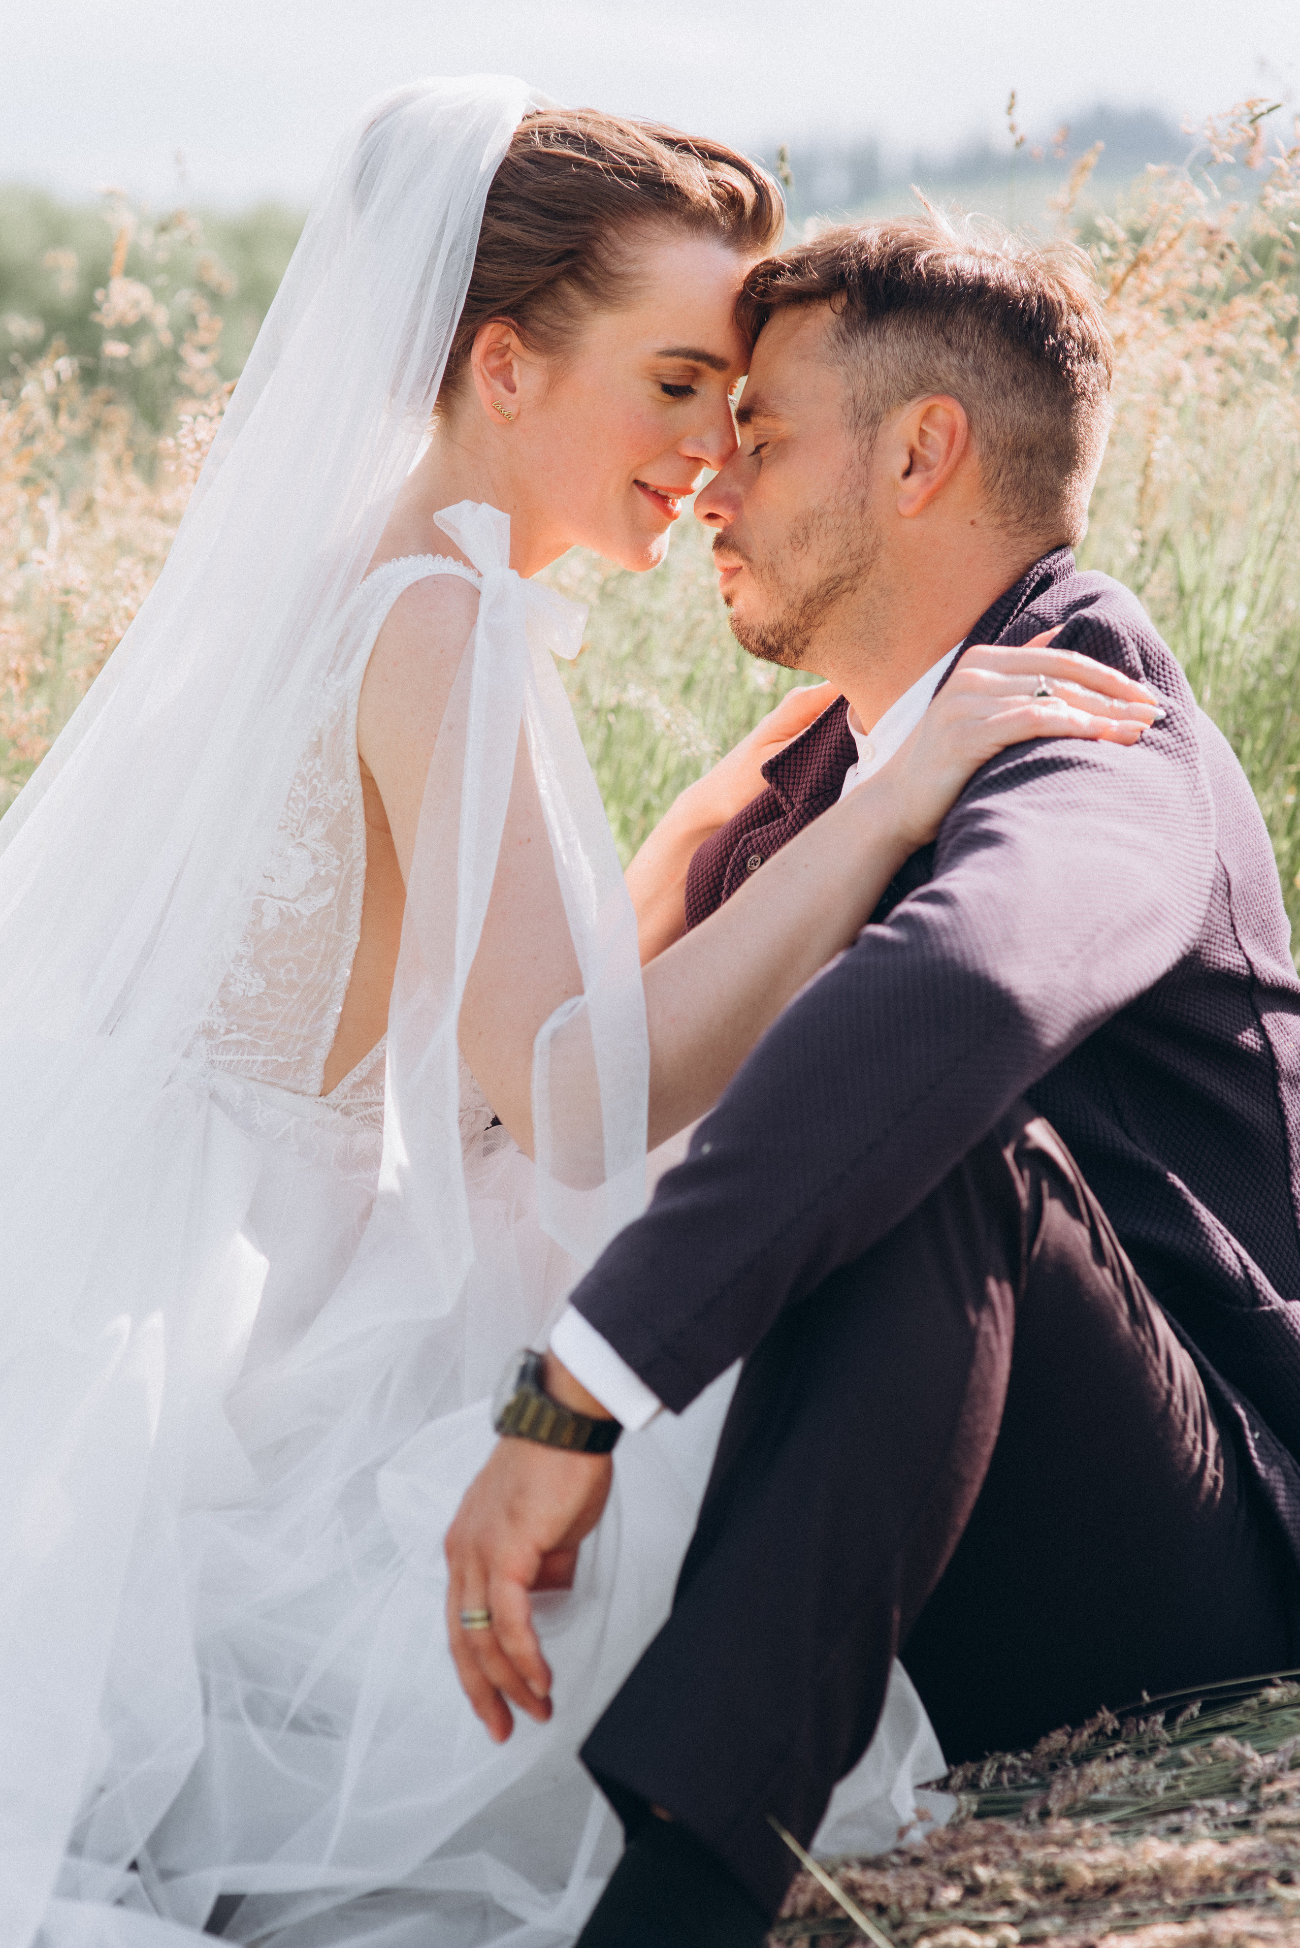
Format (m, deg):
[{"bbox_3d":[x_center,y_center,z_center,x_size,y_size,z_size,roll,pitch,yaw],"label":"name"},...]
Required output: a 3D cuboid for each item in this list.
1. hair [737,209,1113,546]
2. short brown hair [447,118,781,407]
[{"bbox_3d":[0.148,-0.320,2.480,0.205,0.178,0.170,-3,7,18],"label":"hair"},{"bbox_3d":[-0.049,-0.388,2.540,0.213,0.190,0.170,17,12,10],"label":"short brown hair"}]

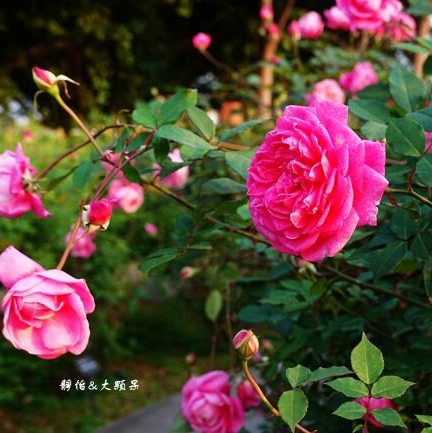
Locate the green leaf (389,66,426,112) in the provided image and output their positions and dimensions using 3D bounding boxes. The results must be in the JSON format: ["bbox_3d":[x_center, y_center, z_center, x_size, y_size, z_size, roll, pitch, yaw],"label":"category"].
[{"bbox_3d":[0.160,-0.107,0.740,0.029,0.039,0.009,-13,-6,-5],"label":"green leaf"}]

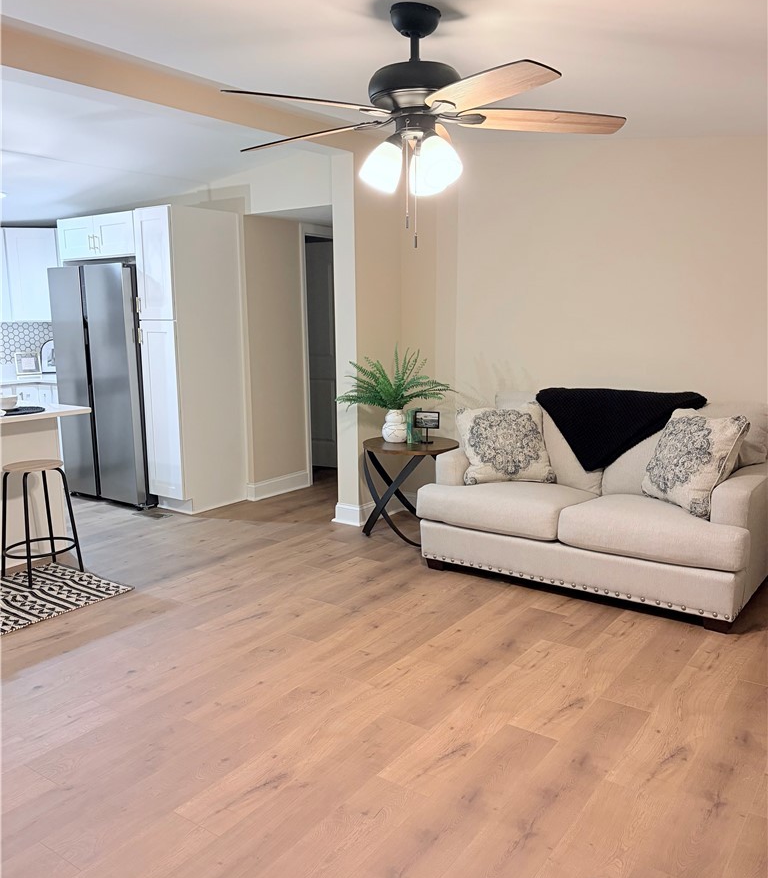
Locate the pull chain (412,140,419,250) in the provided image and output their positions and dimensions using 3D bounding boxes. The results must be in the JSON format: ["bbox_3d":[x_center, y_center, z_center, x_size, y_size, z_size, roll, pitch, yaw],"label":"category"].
[{"bbox_3d":[0.099,-0.765,2.403,0.010,0.334,0.010,6,12,34],"label":"pull chain"}]

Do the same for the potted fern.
[{"bbox_3d":[0.064,-0.287,4.983,0.700,0.602,0.620,-1,10,0],"label":"potted fern"}]

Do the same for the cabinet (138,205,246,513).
[{"bbox_3d":[-1.410,-0.568,5.702,0.383,2.156,0.626,6,12,34],"label":"cabinet"}]

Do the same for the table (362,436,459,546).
[{"bbox_3d":[0.178,0.339,4.900,0.602,0.606,0.602,-1,10,0],"label":"table"}]

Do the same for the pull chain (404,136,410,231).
[{"bbox_3d":[0.074,-0.795,2.399,0.010,0.284,0.010,6,12,34],"label":"pull chain"}]

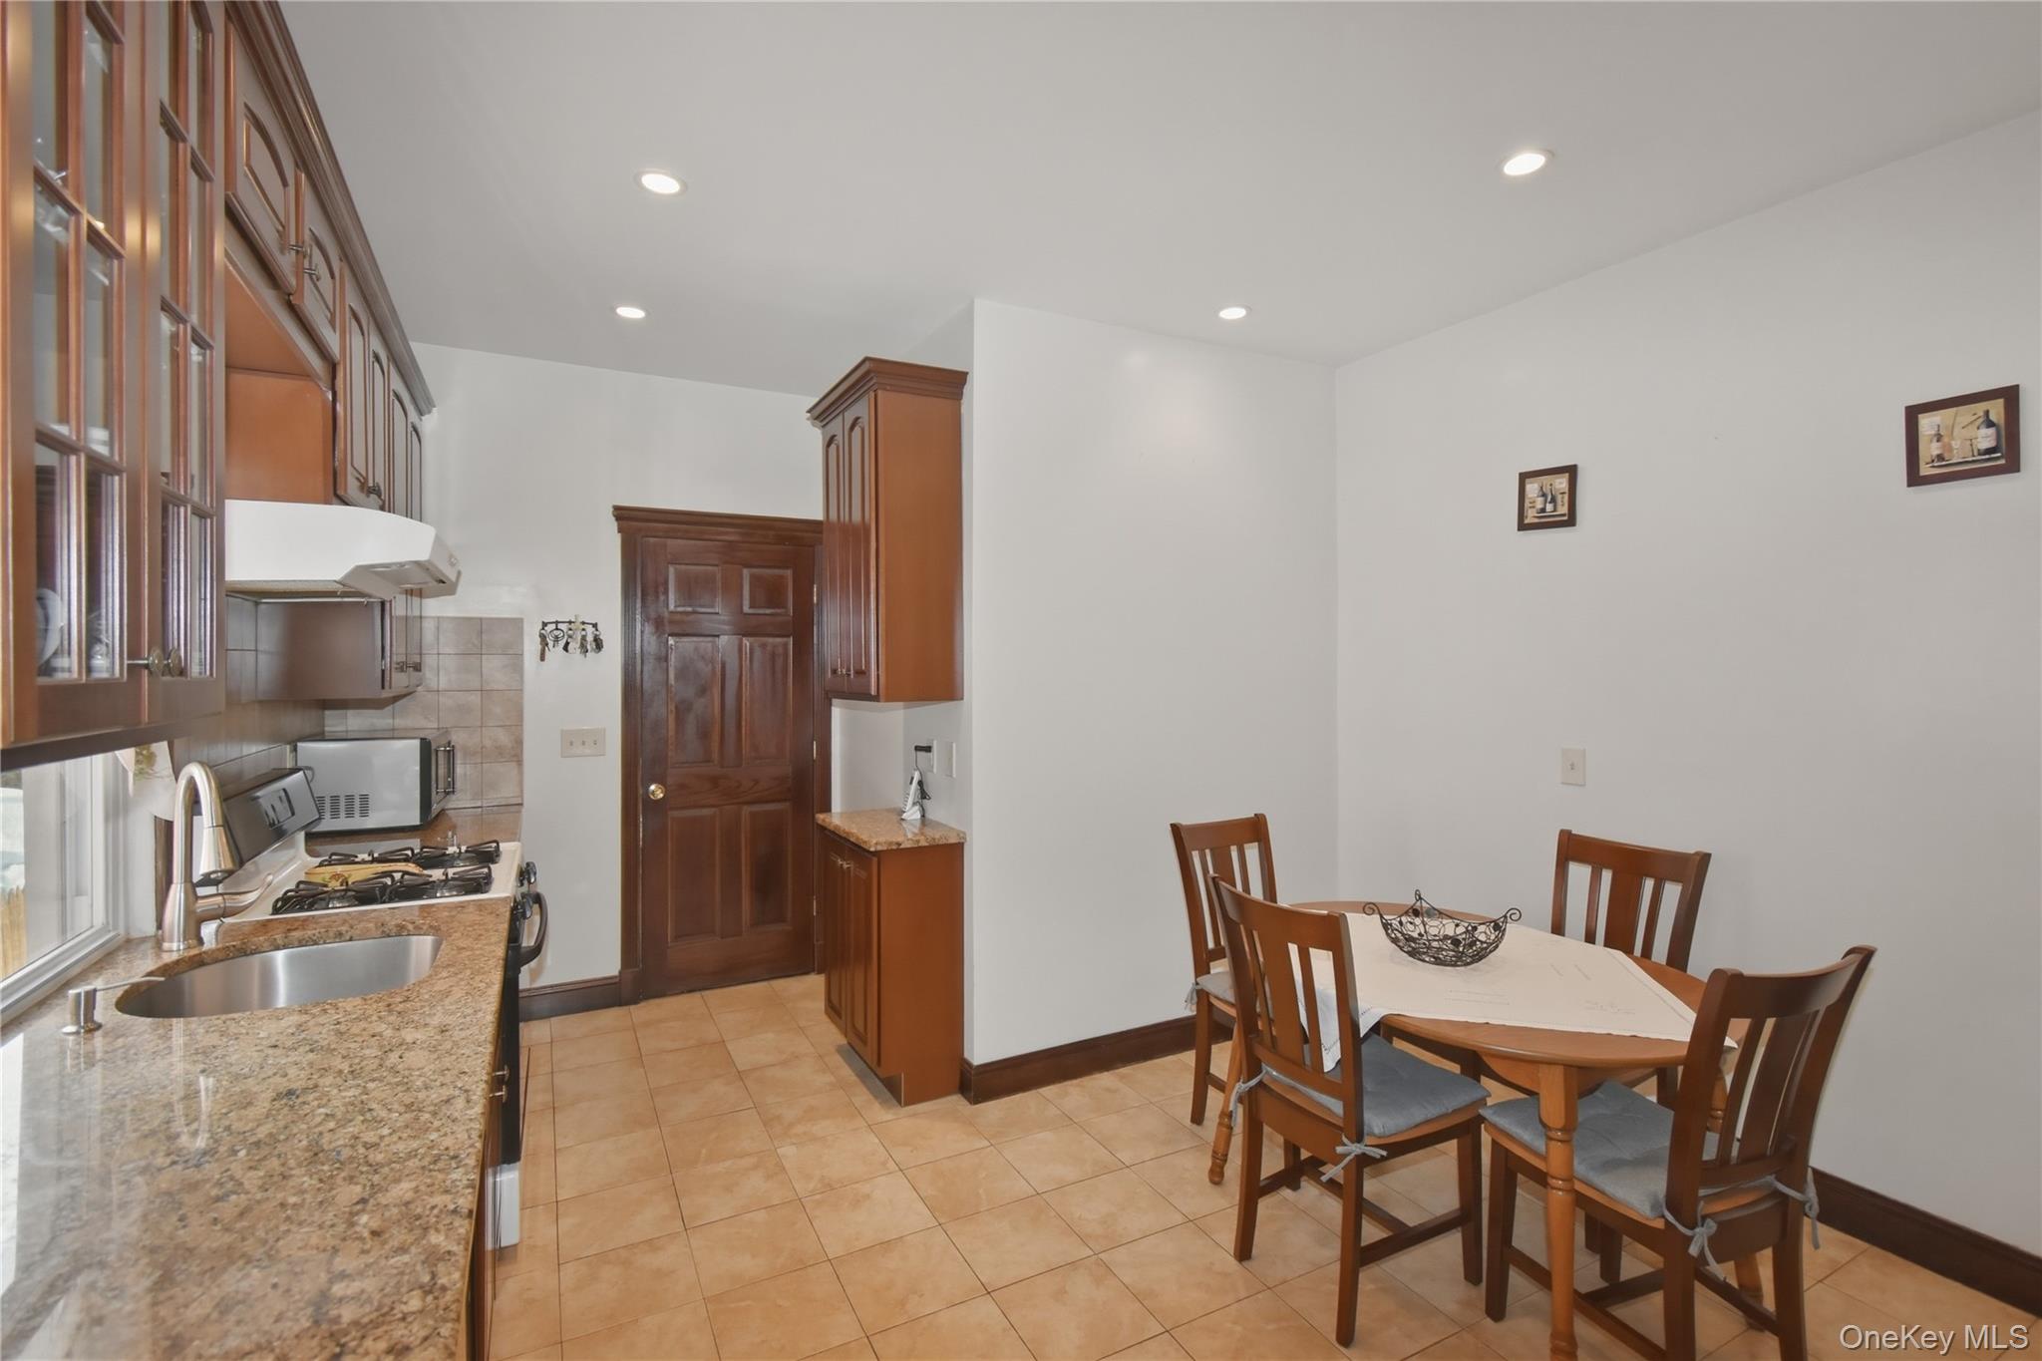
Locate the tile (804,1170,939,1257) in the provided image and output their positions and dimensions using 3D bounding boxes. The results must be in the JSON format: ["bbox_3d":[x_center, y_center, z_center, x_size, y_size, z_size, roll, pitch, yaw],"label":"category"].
[{"bbox_3d":[-0.414,1.454,2.322,0.298,0.010,0.296,0,0,-28],"label":"tile"}]

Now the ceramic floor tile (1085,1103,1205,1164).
[{"bbox_3d":[0.400,1.515,2.842,0.307,0.010,0.303,0,0,-29],"label":"ceramic floor tile"}]

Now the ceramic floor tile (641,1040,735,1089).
[{"bbox_3d":[-1.298,1.510,3.340,0.307,0.010,0.303,0,0,-29],"label":"ceramic floor tile"}]

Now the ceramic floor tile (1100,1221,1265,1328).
[{"bbox_3d":[0.410,1.515,2.173,0.307,0.010,0.303,0,0,-29],"label":"ceramic floor tile"}]

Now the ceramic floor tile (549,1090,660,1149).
[{"bbox_3d":[-1.354,1.439,2.788,0.295,0.009,0.293,0,0,-29],"label":"ceramic floor tile"}]

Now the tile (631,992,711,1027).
[{"bbox_3d":[-1.531,1.454,3.735,0.298,0.010,0.296,0,0,-28],"label":"tile"}]

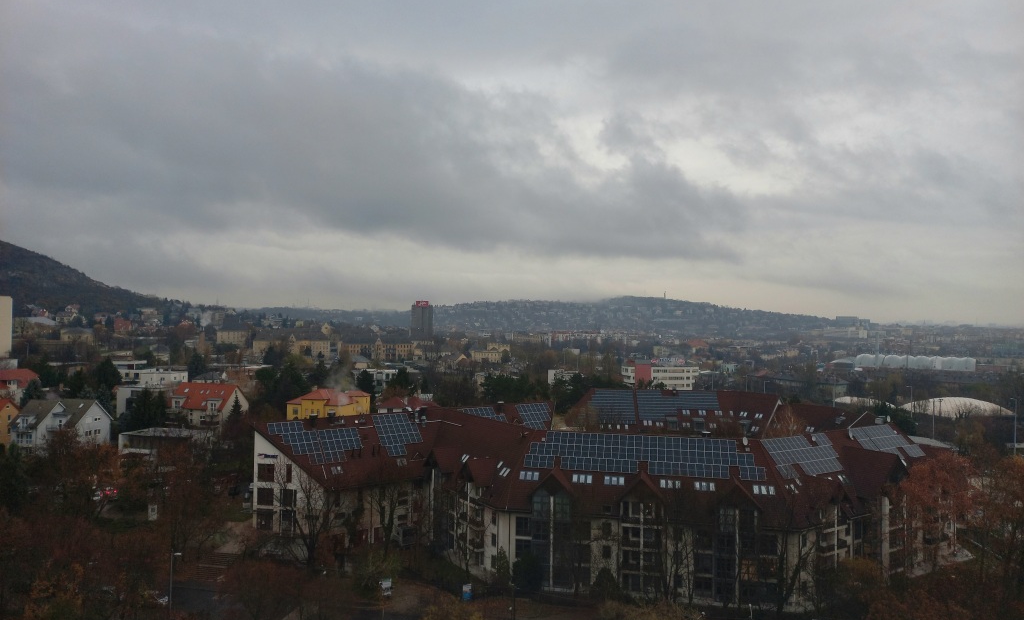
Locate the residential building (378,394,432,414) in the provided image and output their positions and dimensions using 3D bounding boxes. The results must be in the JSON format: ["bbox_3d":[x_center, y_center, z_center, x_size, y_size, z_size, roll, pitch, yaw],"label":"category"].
[{"bbox_3d":[-29.800,28.905,206.558,13.500,9.300,11.500,0,-1,10],"label":"residential building"}]

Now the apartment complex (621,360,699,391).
[{"bbox_3d":[66.300,31.282,334.536,34.000,16.900,15.000,0,-1,0],"label":"apartment complex"}]

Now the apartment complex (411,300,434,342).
[{"bbox_3d":[-104.000,18.920,857.806,23.000,59.000,20.000,0,-1,5],"label":"apartment complex"}]

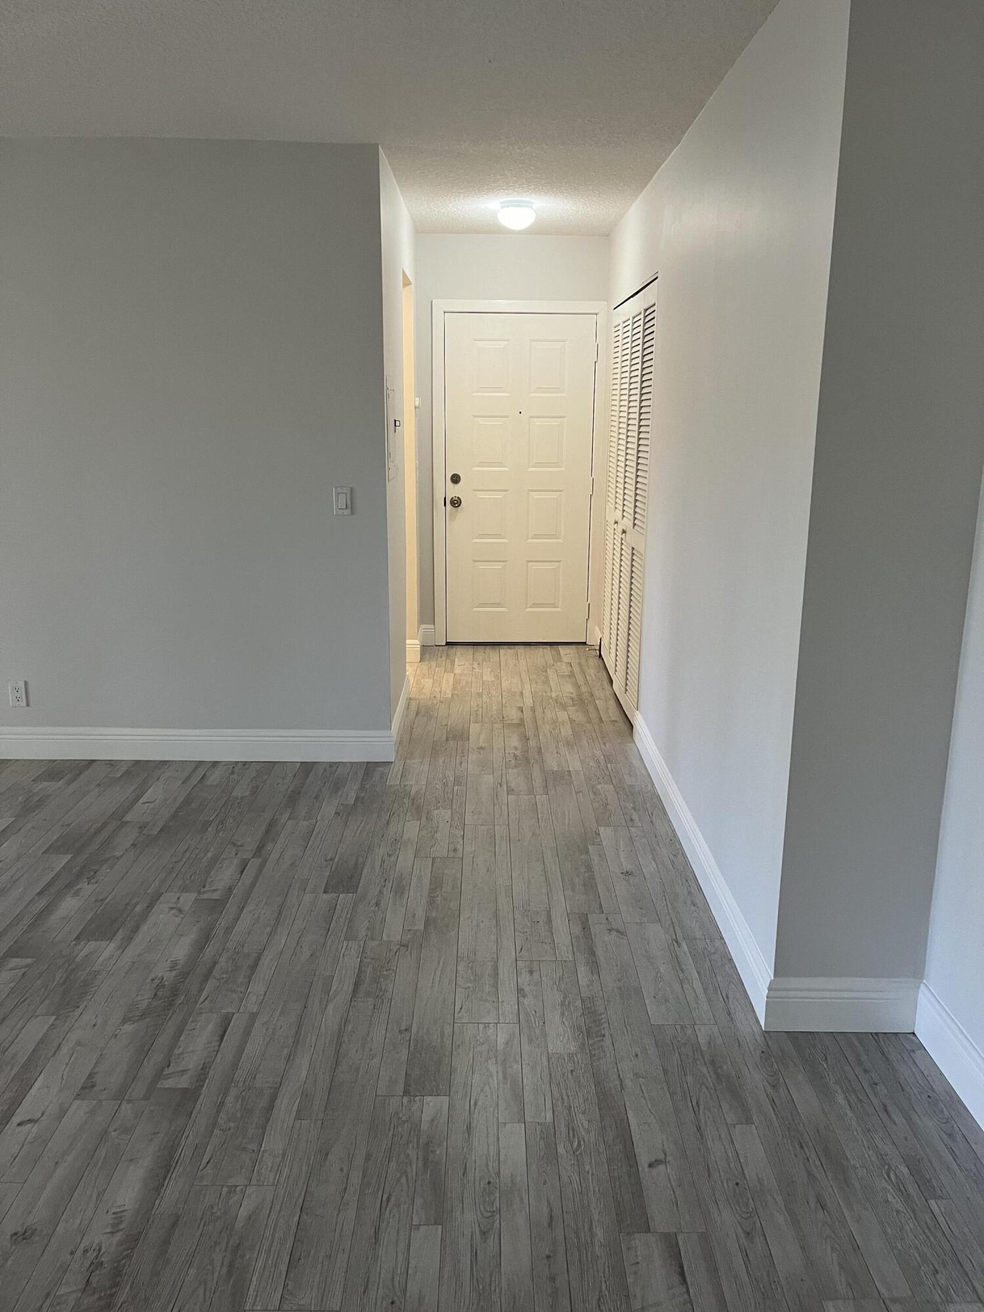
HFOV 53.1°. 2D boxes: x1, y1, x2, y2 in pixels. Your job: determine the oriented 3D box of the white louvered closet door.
[{"bbox_3d":[0.687,-0.782,5.080,0.039,1.990,1.497,0,14,0],"label":"white louvered closet door"}]

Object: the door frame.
[{"bbox_3d":[0.165,-1.090,6.119,1.045,2.095,0.118,0,14,0],"label":"door frame"}]

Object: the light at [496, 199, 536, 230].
[{"bbox_3d":[0.123,-2.143,4.814,0.187,0.121,0.187,0,14,0],"label":"light"}]

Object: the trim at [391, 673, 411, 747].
[{"bbox_3d":[-0.427,0.280,4.714,0.018,0.140,0.896,0,14,0],"label":"trim"}]

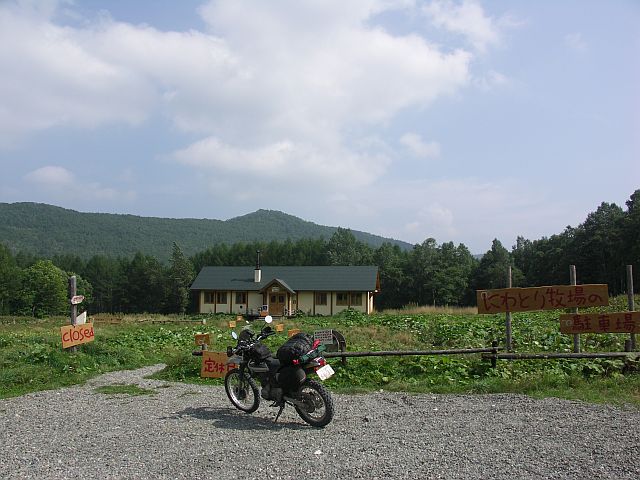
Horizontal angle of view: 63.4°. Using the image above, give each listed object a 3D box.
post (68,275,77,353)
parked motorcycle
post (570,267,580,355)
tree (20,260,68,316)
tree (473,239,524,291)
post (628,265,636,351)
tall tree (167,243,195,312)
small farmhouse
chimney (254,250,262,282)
[{"bbox_3d":[-5.851,1.895,12.300,0.120,2.079,0.120,0,-7,0],"label":"post"},{"bbox_3d":[-0.600,1.812,7.107,2.100,1.330,0.880,-5,-8,39],"label":"parked motorcycle"},{"bbox_3d":[6.027,1.765,12.200,0.130,2.338,0.130,0,-7,0],"label":"post"},{"bbox_3d":[-29.163,5.259,55.000,5.312,6.162,5.312,4,-7,-28],"label":"tree"},{"bbox_3d":[26.549,4.908,77.000,7.734,10.263,7.734,-2,-7,19],"label":"tree"},{"bbox_3d":[7.364,1.765,12.200,0.130,2.338,0.130,0,-7,0],"label":"post"},{"bbox_3d":[-15.784,4.416,59.000,3.077,8.376,3.077,2,-7,-15],"label":"tall tree"},{"bbox_3d":[-3.462,5.387,55.037,19.206,5.180,7.700,-1,-7,11],"label":"small farmhouse"},{"bbox_3d":[-6.413,2.793,54.157,0.660,3.350,0.660,-1,-7,11],"label":"chimney"}]

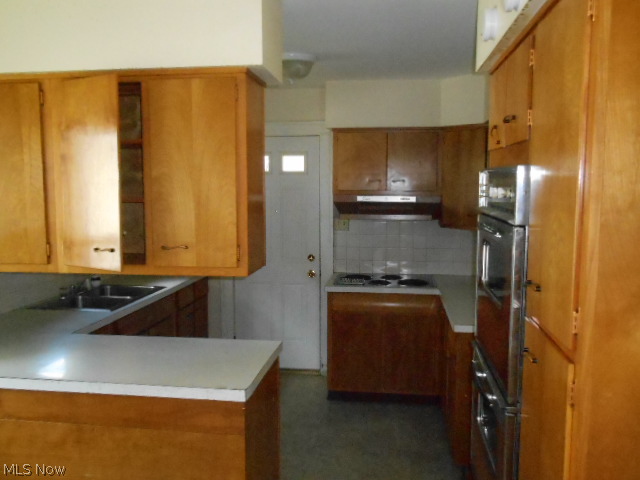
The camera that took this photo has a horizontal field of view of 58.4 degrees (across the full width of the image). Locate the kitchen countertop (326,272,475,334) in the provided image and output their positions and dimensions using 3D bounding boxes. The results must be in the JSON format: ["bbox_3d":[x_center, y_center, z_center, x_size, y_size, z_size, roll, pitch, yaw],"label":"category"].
[{"bbox_3d":[0.741,0.397,3.974,1.455,0.040,1.800,1,5,7],"label":"kitchen countertop"}]

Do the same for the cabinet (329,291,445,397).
[{"bbox_3d":[0.513,0.755,4.588,0.837,0.790,0.650,1,5,7],"label":"cabinet"}]

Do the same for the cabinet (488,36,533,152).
[{"bbox_3d":[0.938,-0.485,1.988,0.560,0.310,0.690,1,5,7],"label":"cabinet"}]

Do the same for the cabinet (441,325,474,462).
[{"bbox_3d":[1.117,0.846,3.650,0.595,0.790,1.070,1,5,7],"label":"cabinet"}]

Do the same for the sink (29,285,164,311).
[{"bbox_3d":[-1.468,0.467,3.867,0.550,0.180,0.850,1,5,7],"label":"sink"}]

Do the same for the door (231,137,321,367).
[{"bbox_3d":[-0.380,0.128,5.007,0.760,2.015,0.045,1,5,7],"label":"door"}]

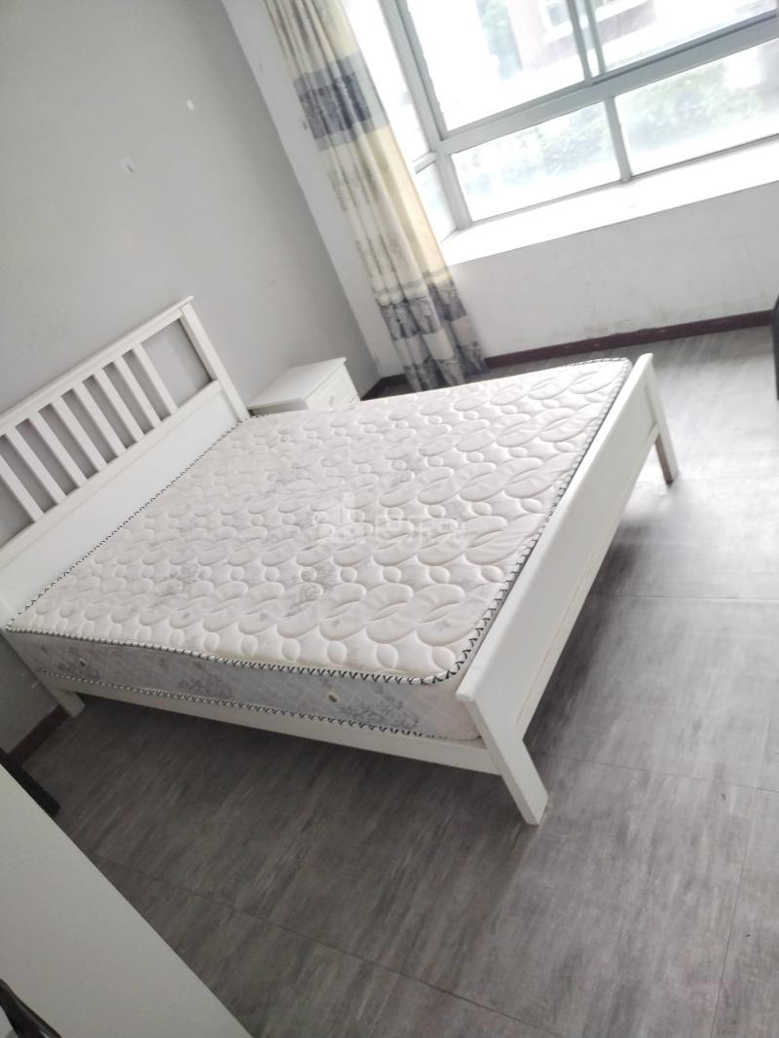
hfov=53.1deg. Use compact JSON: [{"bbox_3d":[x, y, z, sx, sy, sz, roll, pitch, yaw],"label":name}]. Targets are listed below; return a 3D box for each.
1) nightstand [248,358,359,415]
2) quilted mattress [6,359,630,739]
[{"bbox_3d":[-0.391,-0.488,4.095,0.420,0.505,0.420,-2,36,36],"label":"nightstand"},{"bbox_3d":[-0.239,0.018,2.791,1.901,0.219,1.494,-2,36,36],"label":"quilted mattress"}]

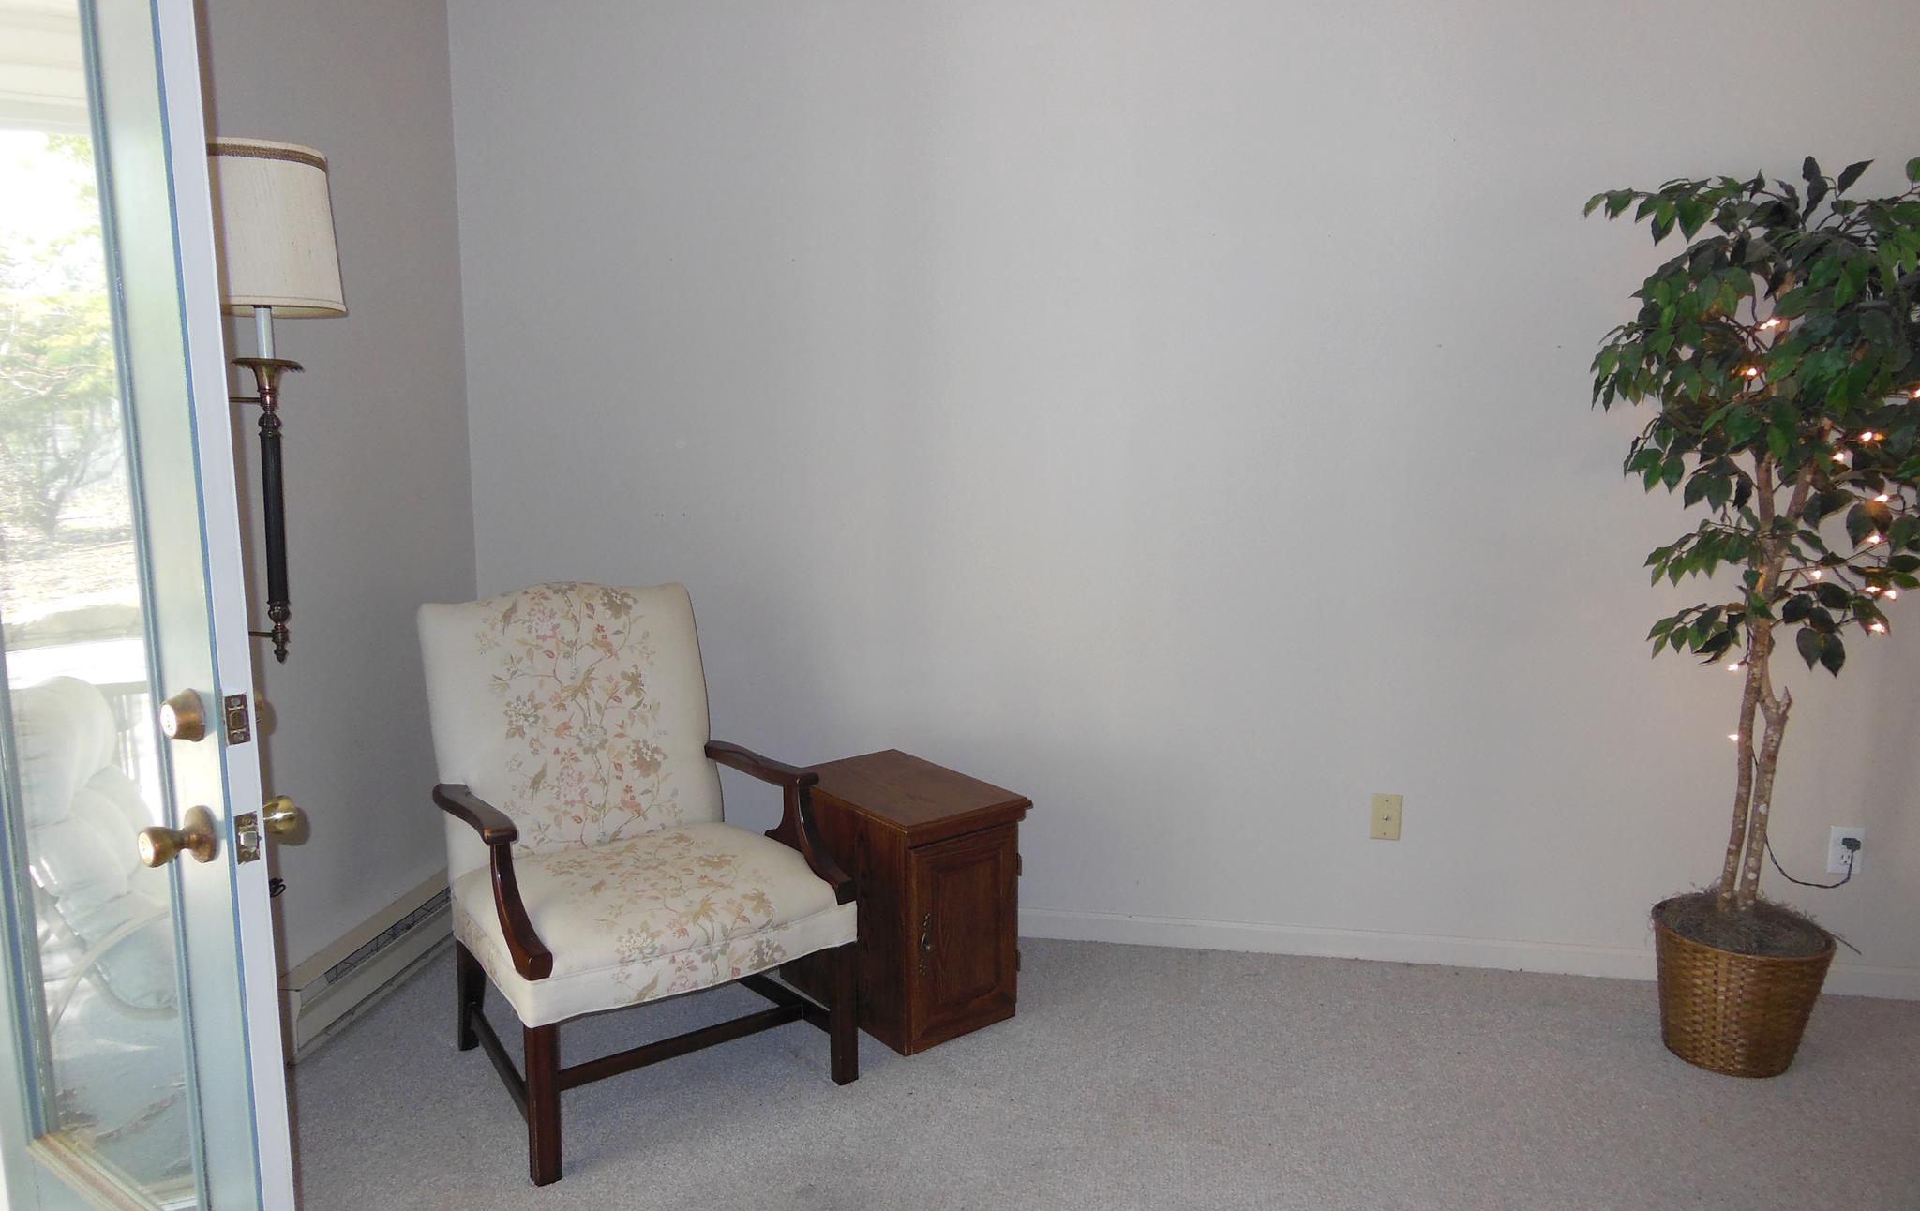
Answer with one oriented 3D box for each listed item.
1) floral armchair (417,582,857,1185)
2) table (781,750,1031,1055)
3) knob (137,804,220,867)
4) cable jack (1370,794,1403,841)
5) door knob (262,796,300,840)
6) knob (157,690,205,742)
[{"bbox_3d":[-0.686,0.474,2.855,0.695,0.960,0.770,-6,12,-34],"label":"floral armchair"},{"bbox_3d":[-0.133,0.652,3.148,0.340,0.516,0.490,-8,13,-39],"label":"table"},{"bbox_3d":[-0.918,0.275,1.622,0.068,0.068,0.066,8,13,37],"label":"knob"},{"bbox_3d":[1.028,0.512,3.340,0.070,0.114,0.011,2,10,9],"label":"cable jack"},{"bbox_3d":[-0.850,0.264,1.708,0.064,0.064,0.068,8,13,37],"label":"door knob"},{"bbox_3d":[-0.905,0.131,1.611,0.064,0.064,0.029,8,13,37],"label":"knob"}]

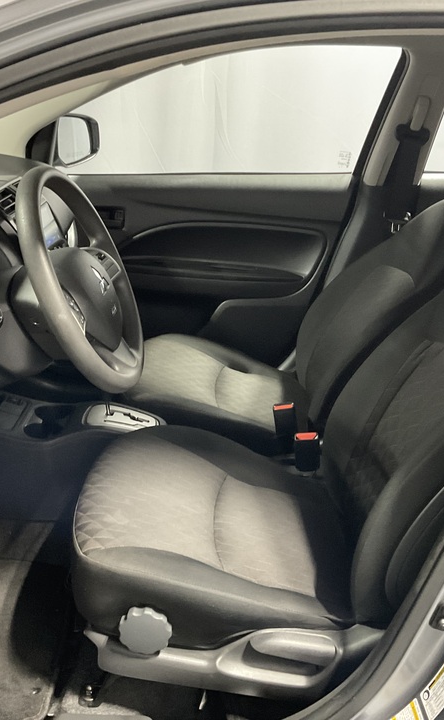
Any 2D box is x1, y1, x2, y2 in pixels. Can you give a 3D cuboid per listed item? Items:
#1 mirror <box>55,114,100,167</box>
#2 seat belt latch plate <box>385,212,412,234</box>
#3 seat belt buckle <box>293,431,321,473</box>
[{"bbox_3d":[-0.416,-0.630,2.291,0.106,0.146,0.192,8,21,23],"label":"mirror"},{"bbox_3d":[0.442,-0.340,2.021,0.068,0.060,0.020,2,19,2],"label":"seat belt latch plate"},{"bbox_3d":[0.167,0.187,1.563,0.046,0.086,0.030,0,20,2],"label":"seat belt buckle"}]

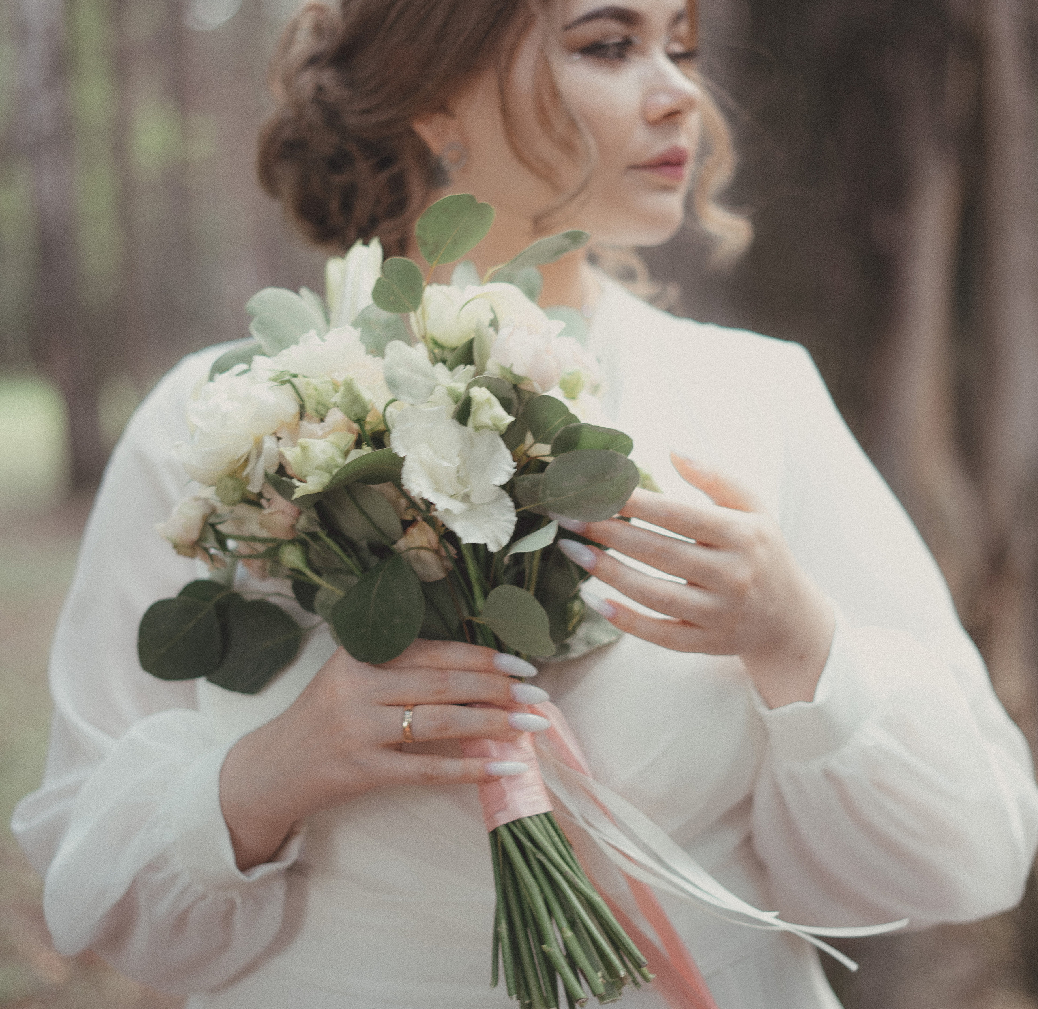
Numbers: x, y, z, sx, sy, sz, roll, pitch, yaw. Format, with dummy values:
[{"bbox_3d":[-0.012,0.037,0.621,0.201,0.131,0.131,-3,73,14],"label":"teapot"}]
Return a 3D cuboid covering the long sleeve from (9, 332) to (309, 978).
[{"bbox_3d":[-0.206,0.096,1.260,0.180,0.375,0.240,-1,4,-6],"label":"long sleeve"}]

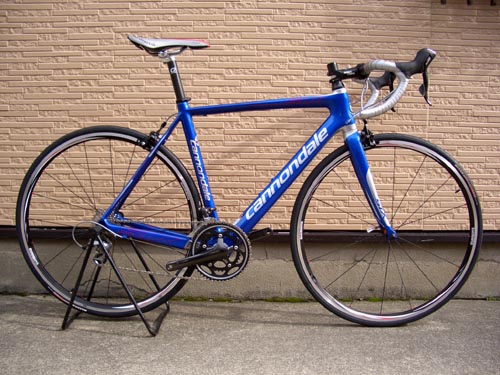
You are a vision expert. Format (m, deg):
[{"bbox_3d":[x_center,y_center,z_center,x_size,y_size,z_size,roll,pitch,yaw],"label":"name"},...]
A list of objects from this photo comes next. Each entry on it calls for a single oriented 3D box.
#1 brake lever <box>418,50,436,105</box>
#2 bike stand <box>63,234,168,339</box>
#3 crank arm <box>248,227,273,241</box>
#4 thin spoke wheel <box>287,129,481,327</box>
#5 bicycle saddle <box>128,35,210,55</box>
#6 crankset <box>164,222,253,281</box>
[{"bbox_3d":[0.522,-0.322,1.485,0.055,0.165,0.038,1,5,1],"label":"brake lever"},{"bbox_3d":[-0.461,0.307,1.757,0.330,0.325,0.290,1,5,1],"label":"bike stand"},{"bbox_3d":[-0.017,0.182,1.800,0.205,0.037,0.032,-13,4,2],"label":"crank arm"},{"bbox_3d":[0.467,0.151,1.728,0.668,0.668,0.080,1,5,1],"label":"thin spoke wheel"},{"bbox_3d":[-0.270,-0.480,1.687,0.277,0.065,0.135,2,5,1],"label":"bicycle saddle"},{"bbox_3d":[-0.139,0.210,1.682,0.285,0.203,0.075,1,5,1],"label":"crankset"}]

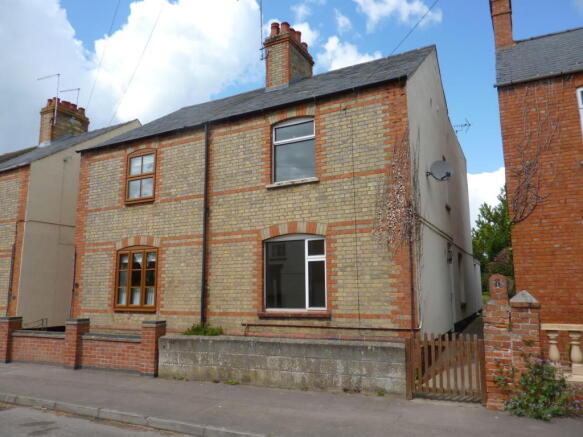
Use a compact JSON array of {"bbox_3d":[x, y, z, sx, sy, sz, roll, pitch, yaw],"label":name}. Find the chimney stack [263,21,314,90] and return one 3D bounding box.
[{"bbox_3d":[-0.025,-4.989,13.905,0.860,2.300,1.850,-5,-10,27],"label":"chimney stack"}]

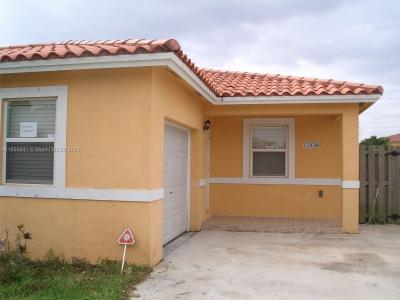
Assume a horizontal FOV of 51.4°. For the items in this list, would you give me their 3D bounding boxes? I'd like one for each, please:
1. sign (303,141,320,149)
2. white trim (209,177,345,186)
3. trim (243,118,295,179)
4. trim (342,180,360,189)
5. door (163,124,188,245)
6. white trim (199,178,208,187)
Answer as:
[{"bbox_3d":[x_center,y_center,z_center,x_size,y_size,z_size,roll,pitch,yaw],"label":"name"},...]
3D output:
[{"bbox_3d":[2.693,-0.130,10.033,0.390,0.166,0.029,0,-2,11],"label":"sign"},{"bbox_3d":[1.848,0.763,10.165,3.266,0.154,0.049,0,-2,11],"label":"white trim"},{"bbox_3d":[1.686,-0.050,10.211,1.273,1.478,0.068,0,-2,11],"label":"trim"},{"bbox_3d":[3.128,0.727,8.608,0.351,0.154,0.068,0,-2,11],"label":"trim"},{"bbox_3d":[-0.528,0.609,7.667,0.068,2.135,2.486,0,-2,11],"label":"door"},{"bbox_3d":[0.107,0.734,9.477,0.049,0.154,0.926,0,-2,11],"label":"white trim"}]

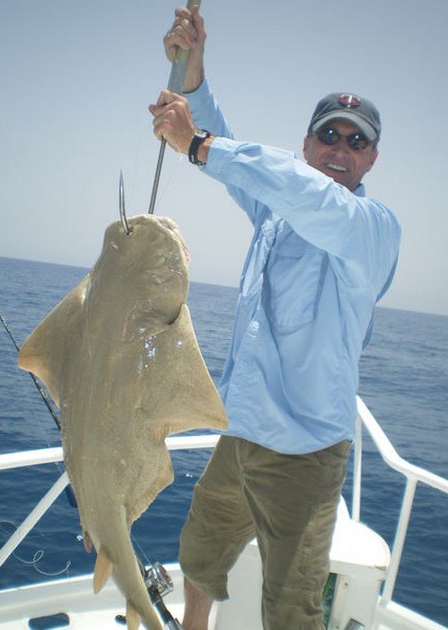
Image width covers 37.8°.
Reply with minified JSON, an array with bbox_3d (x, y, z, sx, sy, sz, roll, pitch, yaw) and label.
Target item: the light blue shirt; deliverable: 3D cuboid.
[{"bbox_3d":[0.125,-0.092,1.680,0.623,0.820,0.465,10,0,-40],"label":"light blue shirt"}]

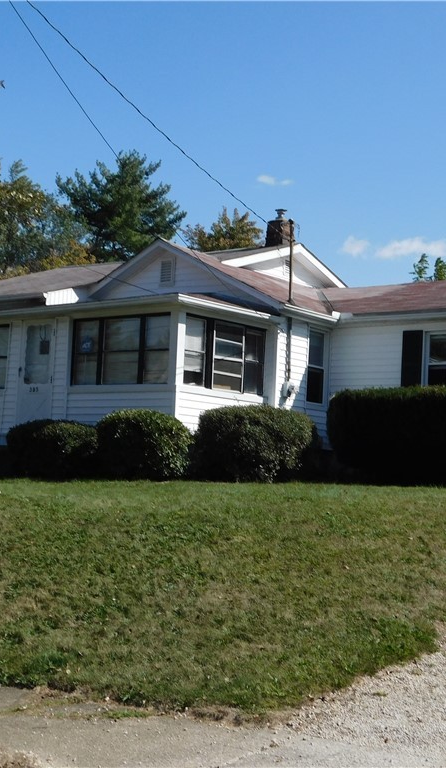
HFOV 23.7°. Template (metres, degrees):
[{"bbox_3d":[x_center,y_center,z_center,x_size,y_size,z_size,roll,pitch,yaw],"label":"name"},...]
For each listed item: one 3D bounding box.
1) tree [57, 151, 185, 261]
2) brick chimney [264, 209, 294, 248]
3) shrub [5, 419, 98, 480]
[{"bbox_3d":[-5.118,-3.411,49.317,7.800,15.182,7.800,-1,-7,38],"label":"tree"},{"bbox_3d":[1.311,-3.640,25.083,0.480,0.989,0.470,-1,-7,38],"label":"brick chimney"},{"bbox_3d":[-2.890,1.104,17.942,1.500,1.034,1.400,3,-5,0],"label":"shrub"}]

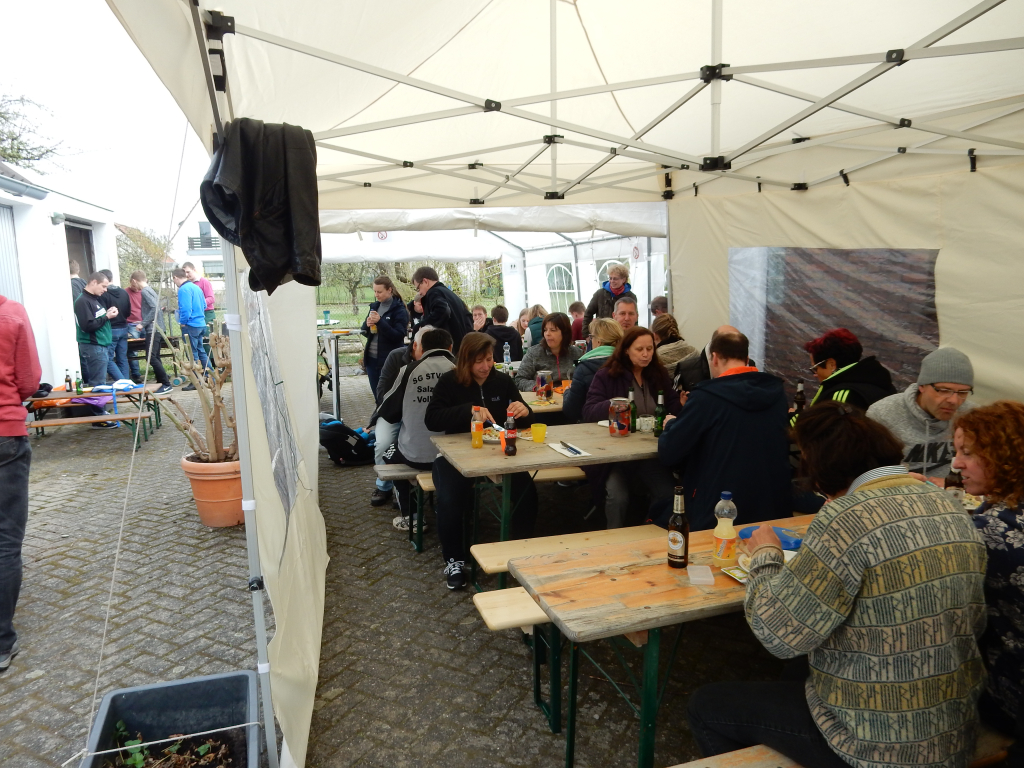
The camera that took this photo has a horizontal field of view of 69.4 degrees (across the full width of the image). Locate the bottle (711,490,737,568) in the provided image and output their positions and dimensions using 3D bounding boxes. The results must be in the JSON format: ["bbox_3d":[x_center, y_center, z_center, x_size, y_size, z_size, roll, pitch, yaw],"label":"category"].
[{"bbox_3d":[0.691,0.469,2.374,0.070,0.245,0.070,3,11,17],"label":"bottle"}]

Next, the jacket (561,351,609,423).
[{"bbox_3d":[0.488,0.133,4.736,0.520,0.620,0.420,-6,12,-29],"label":"jacket"}]

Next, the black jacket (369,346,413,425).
[{"bbox_3d":[-0.749,0.004,5.404,0.580,0.660,0.450,-2,8,-11],"label":"black jacket"}]

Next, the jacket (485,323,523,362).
[{"bbox_3d":[-0.098,-0.350,7.627,0.470,0.620,0.380,-1,8,-3],"label":"jacket"}]

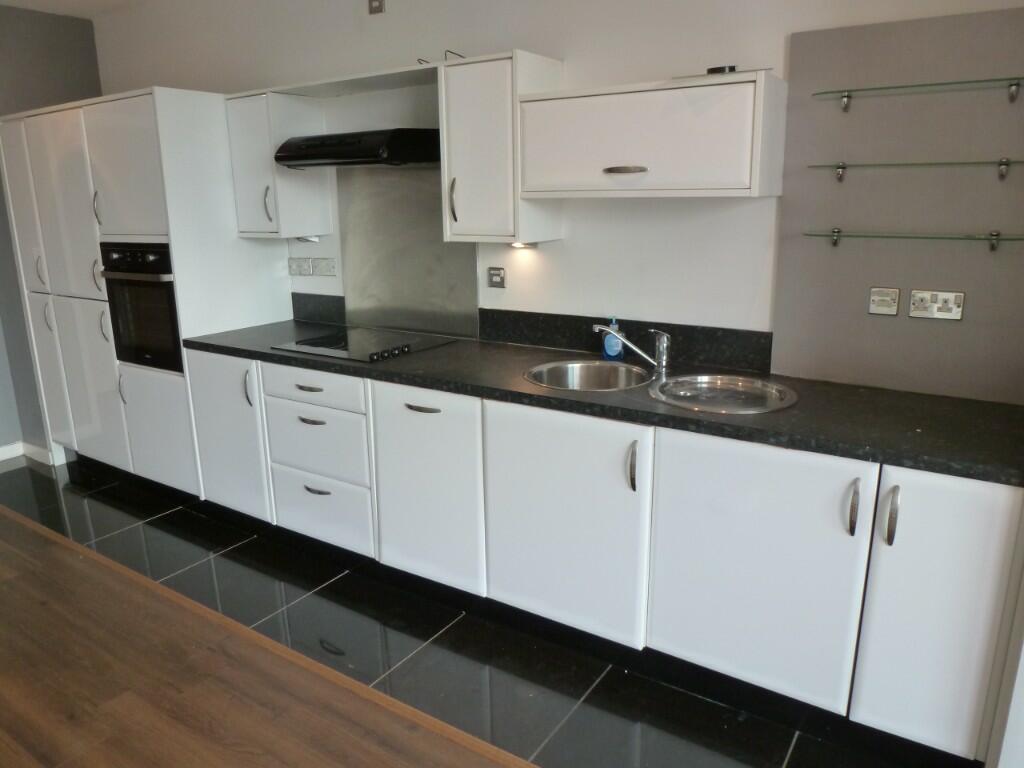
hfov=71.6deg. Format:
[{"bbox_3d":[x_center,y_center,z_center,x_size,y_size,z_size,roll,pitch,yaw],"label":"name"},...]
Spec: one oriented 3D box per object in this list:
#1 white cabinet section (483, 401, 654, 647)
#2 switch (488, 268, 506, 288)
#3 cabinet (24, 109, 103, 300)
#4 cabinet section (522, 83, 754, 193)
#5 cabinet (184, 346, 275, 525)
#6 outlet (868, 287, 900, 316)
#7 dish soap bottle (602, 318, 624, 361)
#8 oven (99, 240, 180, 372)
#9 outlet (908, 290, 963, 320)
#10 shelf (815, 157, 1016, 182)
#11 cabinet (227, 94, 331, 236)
[{"bbox_3d":[0.312,0.374,2.482,0.593,0.715,0.575,8,16,32],"label":"white cabinet section"},{"bbox_3d":[-0.065,-0.448,2.992,0.085,0.085,0.012,8,17,32],"label":"switch"},{"bbox_3d":[-2.042,-0.924,3.717,0.570,0.890,0.575,8,16,32],"label":"cabinet"},{"bbox_3d":[0.462,-0.826,2.453,0.812,0.334,0.306,8,17,31],"label":"cabinet section"},{"bbox_3d":[-1.099,0.171,3.365,0.495,0.715,0.575,8,16,32],"label":"cabinet"},{"bbox_3d":[1.169,-0.258,2.206,0.084,0.085,0.012,8,17,32],"label":"outlet"},{"bbox_3d":[0.384,-0.172,2.658,0.074,0.158,0.048,5,15,20],"label":"dish soap bottle"},{"bbox_3d":[-1.625,-0.428,3.564,0.592,0.591,0.550,8,17,32],"label":"oven"},{"bbox_3d":[1.294,-0.238,2.128,0.143,0.084,0.012,8,17,32],"label":"outlet"},{"bbox_3d":[1.147,-0.611,2.015,0.565,0.042,0.125,8,16,32],"label":"shelf"},{"bbox_3d":[-1.077,-0.997,3.295,0.306,0.608,0.298,8,16,32],"label":"cabinet"}]

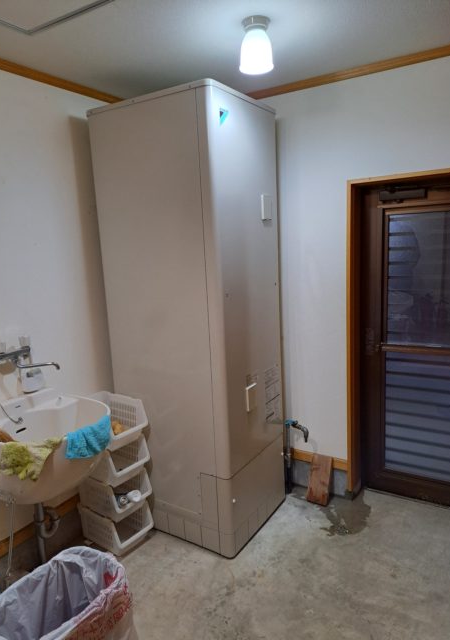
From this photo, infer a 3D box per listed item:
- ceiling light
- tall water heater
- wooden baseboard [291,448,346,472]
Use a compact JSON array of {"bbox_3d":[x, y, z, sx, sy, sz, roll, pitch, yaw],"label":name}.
[{"bbox_3d":[0.121,-1.038,1.672,0.130,0.160,0.130,-3,10,0],"label":"ceiling light"},{"bbox_3d":[-0.147,0.024,2.413,0.728,2.175,0.630,4,12,32],"label":"tall water heater"},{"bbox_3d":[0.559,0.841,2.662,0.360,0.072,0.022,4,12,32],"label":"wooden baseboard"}]

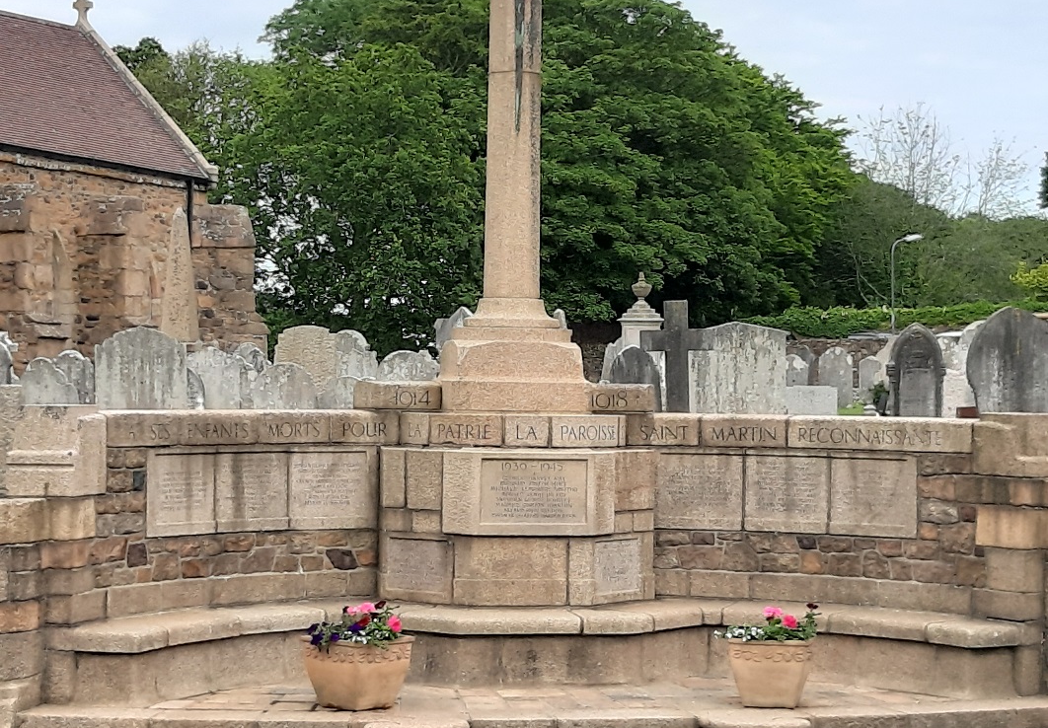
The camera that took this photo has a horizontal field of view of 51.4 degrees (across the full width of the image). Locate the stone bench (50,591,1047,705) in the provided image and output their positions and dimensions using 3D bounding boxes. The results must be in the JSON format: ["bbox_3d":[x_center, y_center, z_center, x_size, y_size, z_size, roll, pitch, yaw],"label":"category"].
[{"bbox_3d":[0.185,1.788,6.868,5.950,0.460,1.120,1,-1,-5],"label":"stone bench"}]

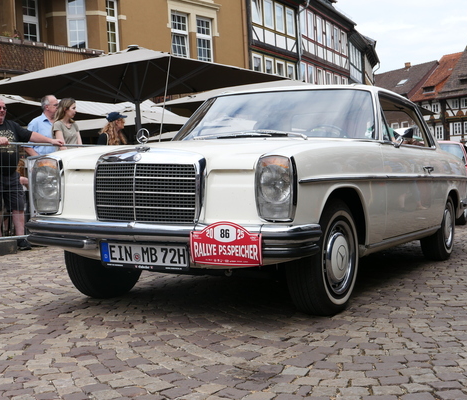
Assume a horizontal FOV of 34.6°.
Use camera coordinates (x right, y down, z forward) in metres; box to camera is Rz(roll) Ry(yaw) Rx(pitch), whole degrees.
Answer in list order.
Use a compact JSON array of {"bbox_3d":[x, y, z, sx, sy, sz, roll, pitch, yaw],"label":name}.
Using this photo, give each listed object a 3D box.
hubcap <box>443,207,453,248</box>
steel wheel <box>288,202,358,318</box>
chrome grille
[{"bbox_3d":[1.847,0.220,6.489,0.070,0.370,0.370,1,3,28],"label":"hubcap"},{"bbox_3d":[0.516,0.311,4.084,0.190,0.640,0.640,1,3,31],"label":"steel wheel"},{"bbox_3d":[-0.438,-0.033,3.819,0.620,0.300,0.070,1,3,28],"label":"chrome grille"}]

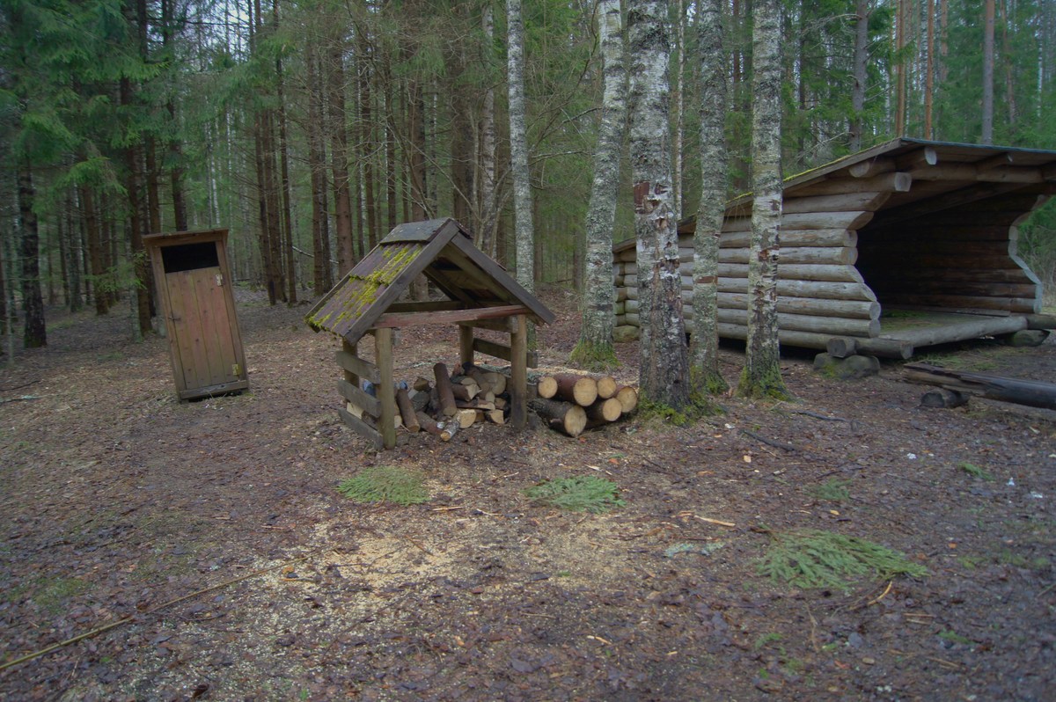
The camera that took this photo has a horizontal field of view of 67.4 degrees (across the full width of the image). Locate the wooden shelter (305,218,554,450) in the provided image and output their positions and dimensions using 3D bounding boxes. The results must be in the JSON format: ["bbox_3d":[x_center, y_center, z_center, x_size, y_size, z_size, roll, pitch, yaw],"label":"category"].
[{"bbox_3d":[-0.893,-0.241,7.126,1.788,1.826,1.368,-5,9,-26],"label":"wooden shelter"}]

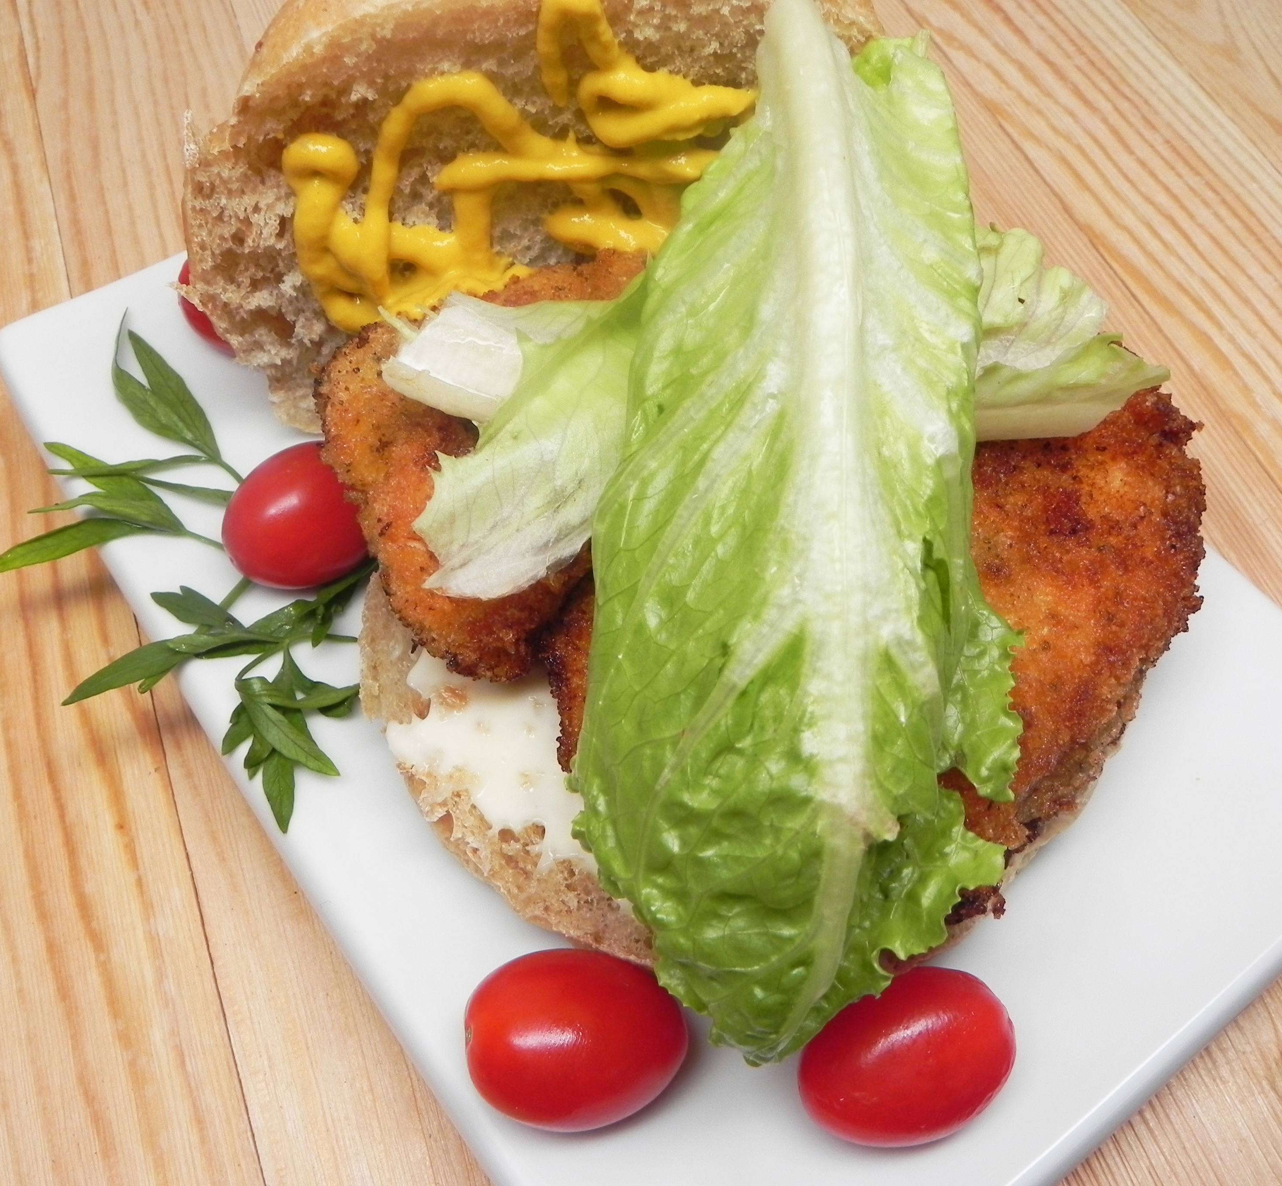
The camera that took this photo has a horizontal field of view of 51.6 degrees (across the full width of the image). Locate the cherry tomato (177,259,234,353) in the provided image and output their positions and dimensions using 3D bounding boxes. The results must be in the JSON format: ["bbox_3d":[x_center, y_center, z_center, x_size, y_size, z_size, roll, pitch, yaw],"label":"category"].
[{"bbox_3d":[-0.082,-0.062,0.281,0.033,0.026,0.026,10,58,6],"label":"cherry tomato"}]

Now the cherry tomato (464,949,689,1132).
[{"bbox_3d":[-0.010,0.067,0.199,0.033,0.025,0.025,-1,57,-1],"label":"cherry tomato"}]

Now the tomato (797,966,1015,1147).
[{"bbox_3d":[0.040,0.069,0.198,0.034,0.024,0.024,-18,59,-11],"label":"tomato"}]

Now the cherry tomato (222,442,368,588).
[{"bbox_3d":[-0.063,-0.015,0.251,0.033,0.025,0.025,-37,65,-21],"label":"cherry tomato"}]

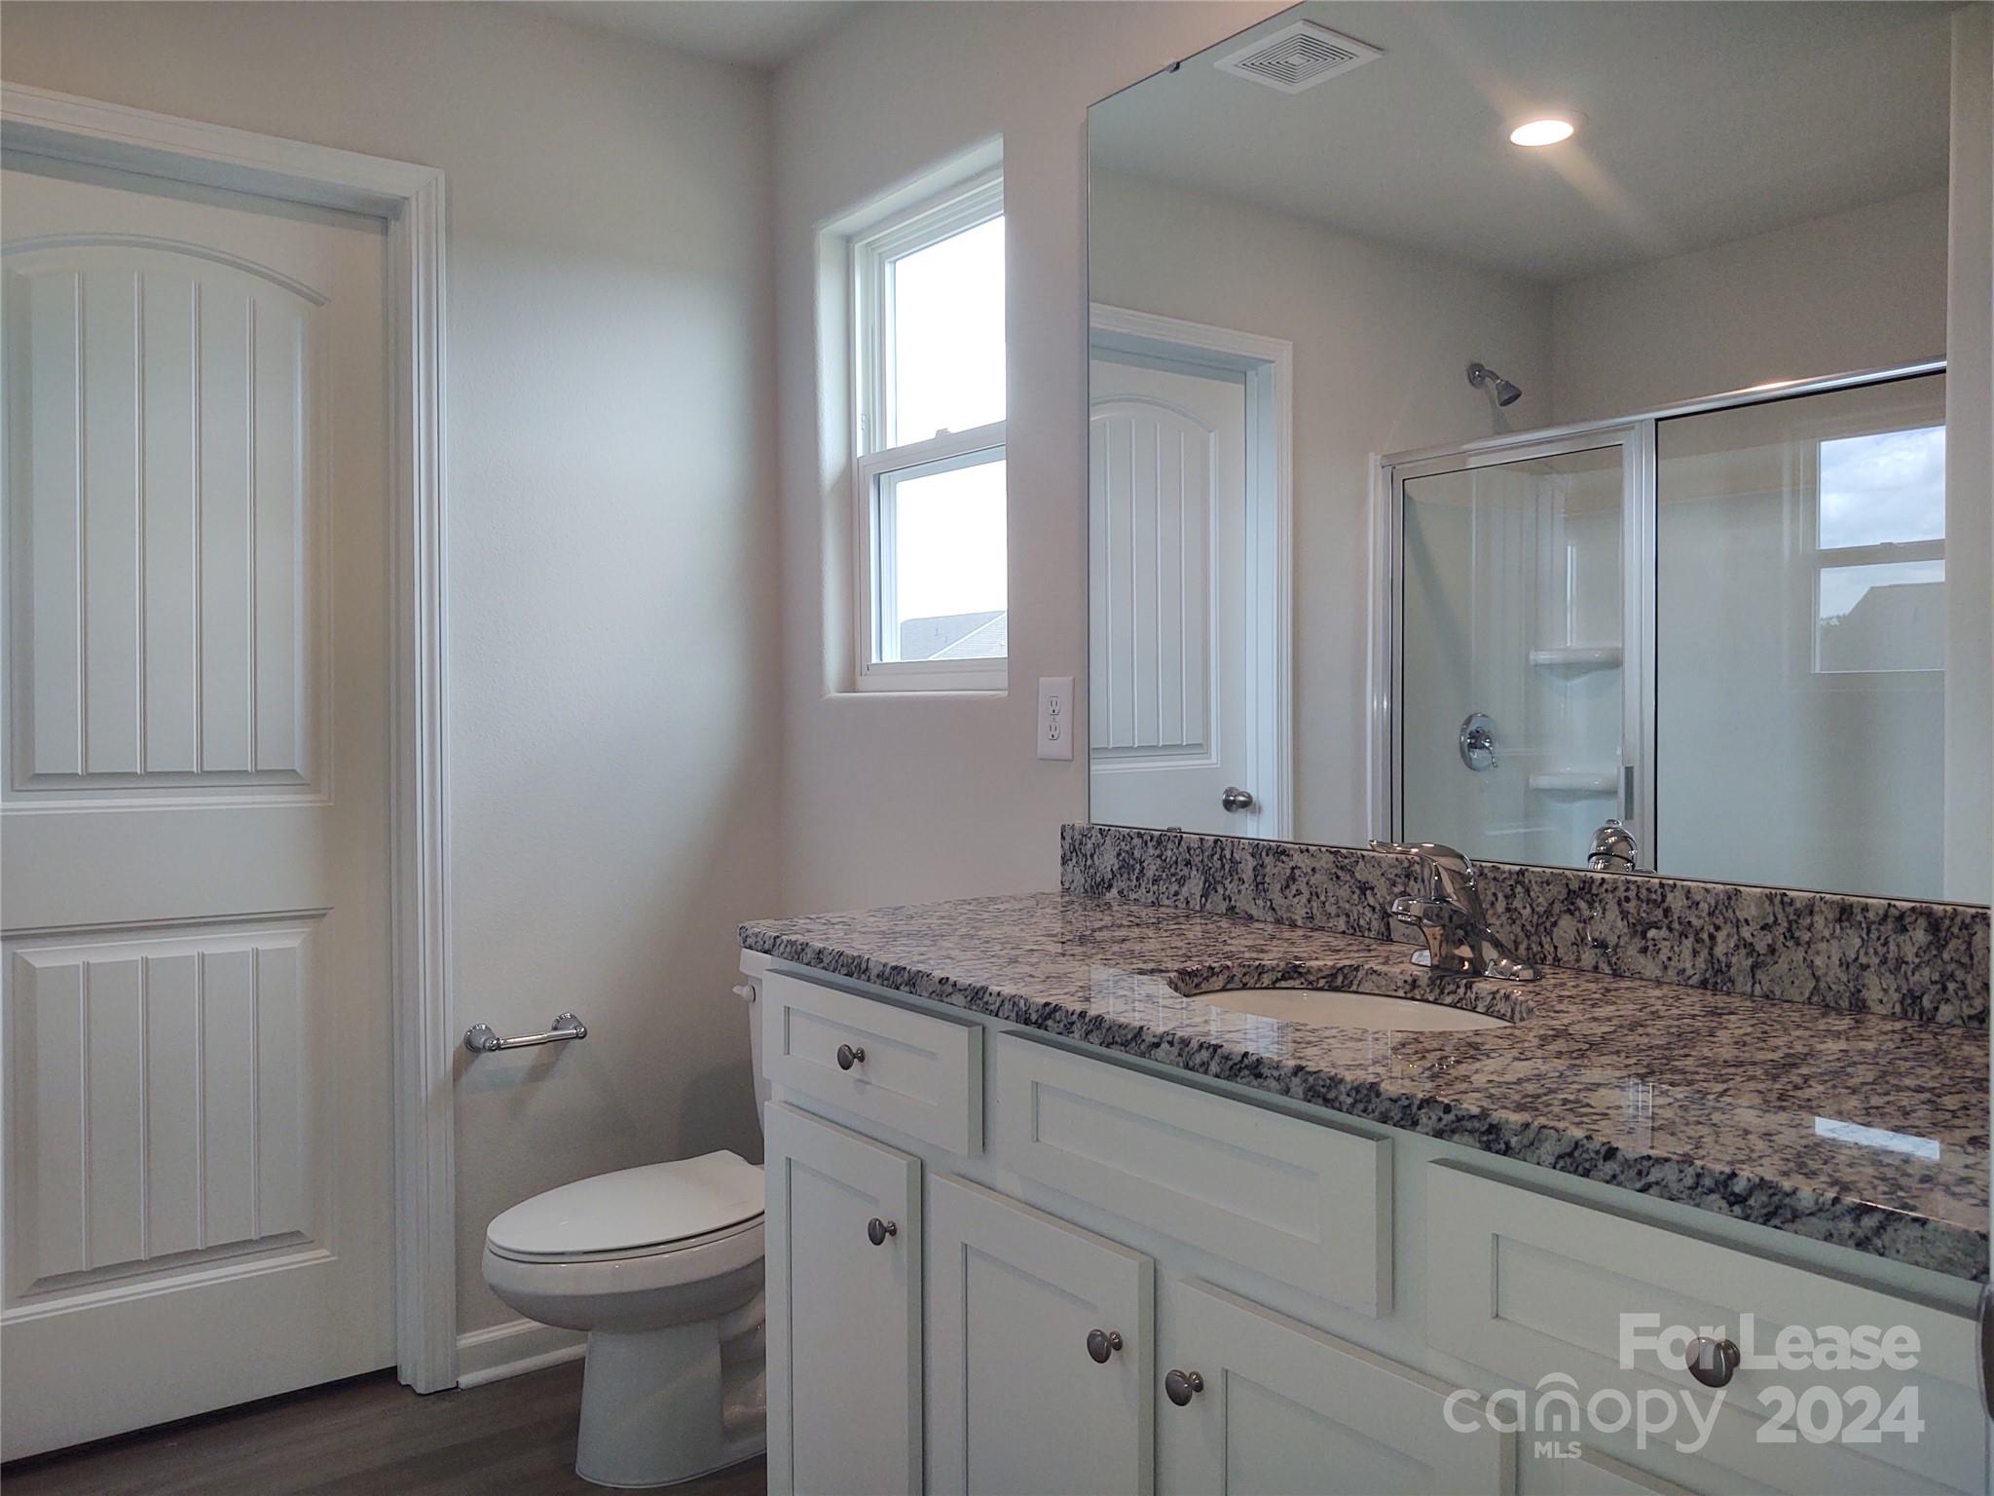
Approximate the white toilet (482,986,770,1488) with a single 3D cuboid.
[{"bbox_3d":[-0.465,0.745,2.507,0.740,0.750,0.440,-1,2,-36],"label":"white toilet"}]

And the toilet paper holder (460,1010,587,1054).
[{"bbox_3d":[-0.831,0.514,2.776,0.212,0.052,0.083,-1,2,-36],"label":"toilet paper holder"}]

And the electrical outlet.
[{"bbox_3d":[0.090,-0.044,2.375,0.008,0.125,0.084,-1,2,-36],"label":"electrical outlet"}]

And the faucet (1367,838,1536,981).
[{"bbox_3d":[0.459,0.165,1.614,0.158,0.140,0.160,-1,2,-36],"label":"faucet"}]

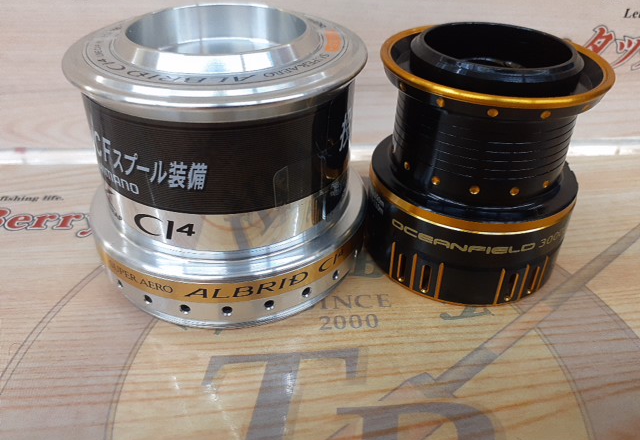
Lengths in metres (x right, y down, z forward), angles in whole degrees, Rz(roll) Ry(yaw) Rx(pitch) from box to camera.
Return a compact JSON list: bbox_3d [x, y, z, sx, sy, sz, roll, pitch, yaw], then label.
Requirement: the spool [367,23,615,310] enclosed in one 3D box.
[{"bbox_3d":[0.037,-0.017,0.122,0.052,0.053,0.052,-1,38,-2],"label":"spool"}]

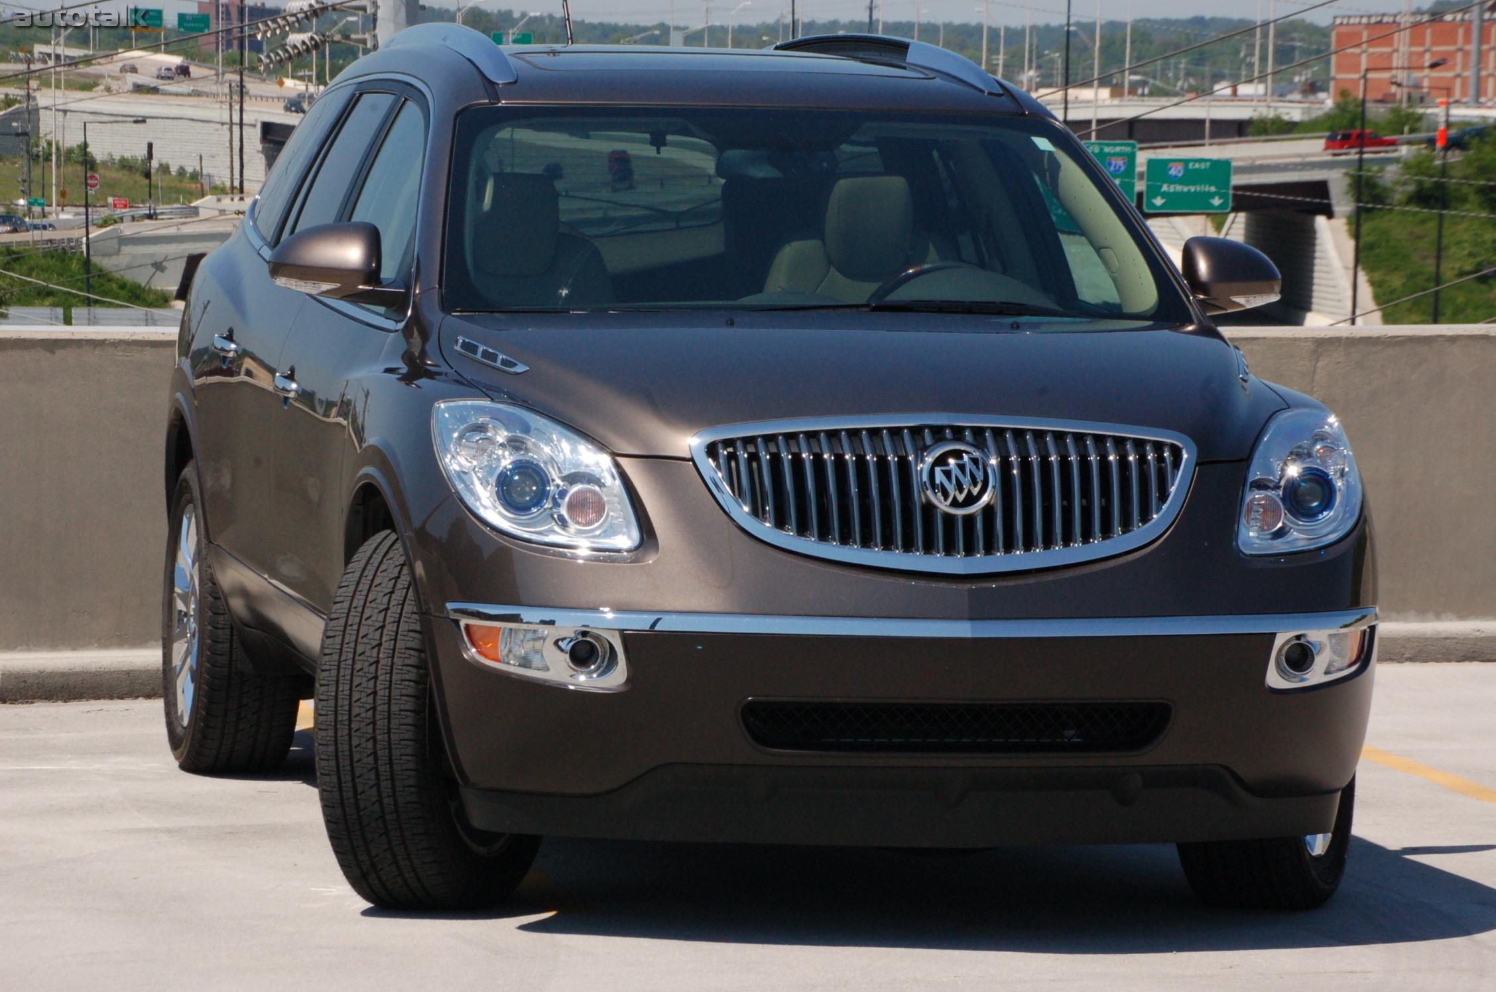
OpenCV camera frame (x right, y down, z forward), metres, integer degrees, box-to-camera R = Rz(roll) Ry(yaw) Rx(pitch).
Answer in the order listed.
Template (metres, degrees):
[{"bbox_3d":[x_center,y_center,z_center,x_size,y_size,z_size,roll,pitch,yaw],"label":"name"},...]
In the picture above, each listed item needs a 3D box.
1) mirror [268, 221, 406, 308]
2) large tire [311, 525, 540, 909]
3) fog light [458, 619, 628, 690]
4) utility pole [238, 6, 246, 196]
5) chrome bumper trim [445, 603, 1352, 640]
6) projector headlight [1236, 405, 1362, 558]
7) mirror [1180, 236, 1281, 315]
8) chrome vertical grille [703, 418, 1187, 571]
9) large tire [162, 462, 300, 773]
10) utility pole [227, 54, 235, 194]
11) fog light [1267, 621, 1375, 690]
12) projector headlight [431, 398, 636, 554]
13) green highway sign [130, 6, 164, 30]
[{"bbox_3d":[-0.844,-0.483,12.851,0.280,0.172,0.185,1,2,-12],"label":"mirror"},{"bbox_3d":[-0.615,0.436,12.487,0.255,0.780,0.788,2,3,19],"label":"large tire"},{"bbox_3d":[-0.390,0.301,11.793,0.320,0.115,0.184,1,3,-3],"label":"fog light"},{"bbox_3d":[-38.863,-31.227,479.547,0.340,16.500,0.340,1,3,-5],"label":"utility pole"},{"bbox_3d":[0.378,0.240,11.909,1.868,0.046,0.407,0,3,-13],"label":"chrome bumper trim"},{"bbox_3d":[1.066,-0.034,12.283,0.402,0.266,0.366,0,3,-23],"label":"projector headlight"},{"bbox_3d":[1.015,-0.463,13.252,0.280,0.172,0.185,1,2,-12],"label":"mirror"},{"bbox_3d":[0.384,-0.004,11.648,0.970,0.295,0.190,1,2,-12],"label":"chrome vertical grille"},{"bbox_3d":[-1.263,0.286,15.196,0.255,0.785,0.785,1,2,-12],"label":"large tire"},{"bbox_3d":[-39.870,-28.671,480.000,0.320,10.800,0.320,1,3,0],"label":"utility pole"},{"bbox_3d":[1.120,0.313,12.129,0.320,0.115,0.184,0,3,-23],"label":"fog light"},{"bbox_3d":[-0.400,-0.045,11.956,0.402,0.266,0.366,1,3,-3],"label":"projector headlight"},{"bbox_3d":[-96.621,-76.767,1000.000,5.150,3.000,0.200,1,3,-9],"label":"green highway sign"}]

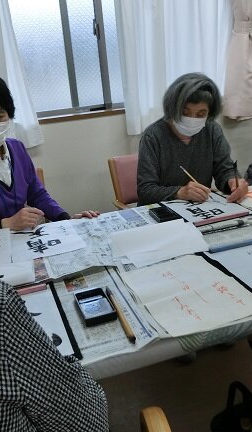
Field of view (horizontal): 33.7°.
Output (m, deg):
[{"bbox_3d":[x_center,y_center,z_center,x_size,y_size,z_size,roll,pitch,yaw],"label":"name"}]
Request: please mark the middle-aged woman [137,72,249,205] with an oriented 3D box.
[{"bbox_3d":[0.298,-0.004,1.859,0.480,1.180,0.650,-8,19,-10],"label":"middle-aged woman"}]

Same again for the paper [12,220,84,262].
[{"bbox_3d":[-0.295,0.080,1.502,0.243,0.008,0.310,-10,20,-16],"label":"paper"}]

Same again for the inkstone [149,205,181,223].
[{"bbox_3d":[0.147,-0.011,1.634,0.080,0.022,0.138,-10,19,-15],"label":"inkstone"}]

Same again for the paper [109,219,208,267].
[{"bbox_3d":[0.094,0.081,1.398,0.265,0.010,0.320,-9,19,-13],"label":"paper"}]

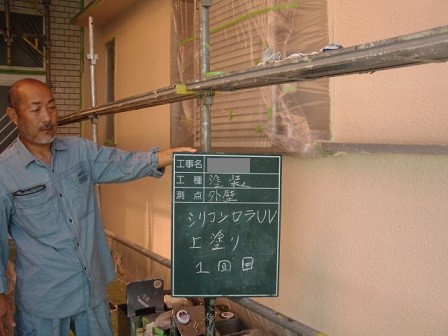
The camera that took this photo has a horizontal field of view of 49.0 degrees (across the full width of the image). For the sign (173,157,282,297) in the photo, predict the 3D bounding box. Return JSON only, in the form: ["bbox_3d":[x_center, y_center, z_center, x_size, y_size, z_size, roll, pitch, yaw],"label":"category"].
[{"bbox_3d":[0.009,0.245,2.070,0.450,0.600,0.025,1,3,-2],"label":"sign"}]

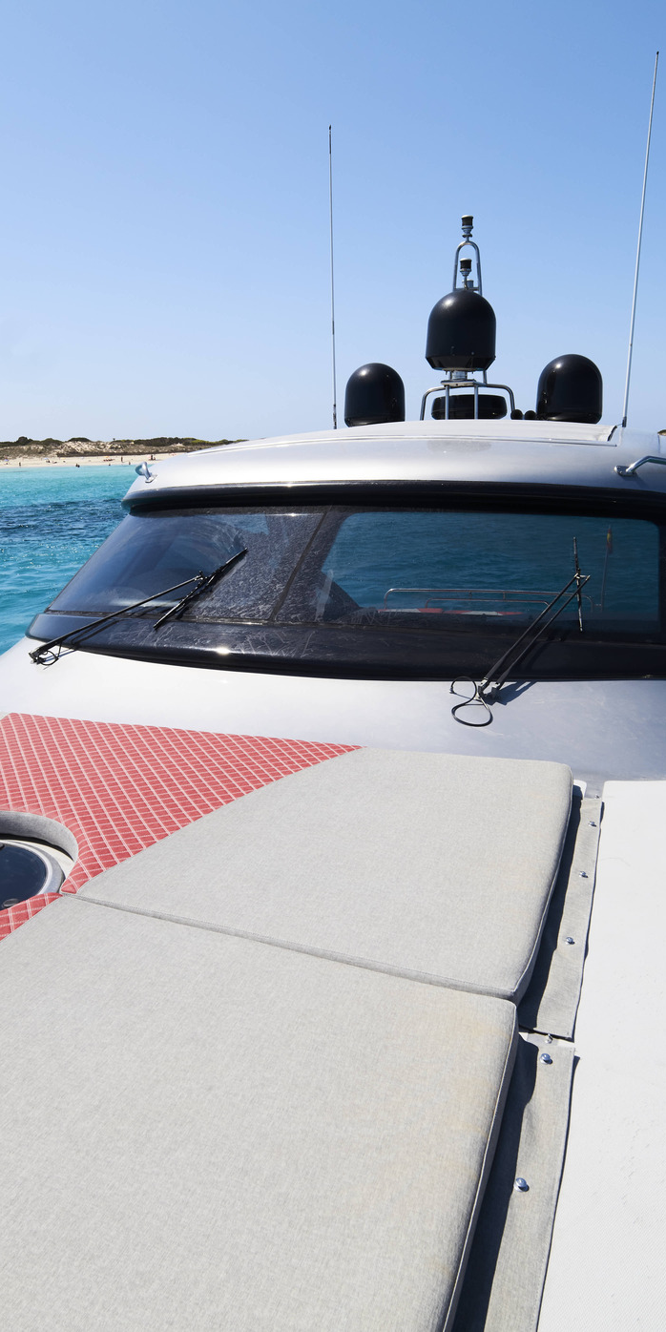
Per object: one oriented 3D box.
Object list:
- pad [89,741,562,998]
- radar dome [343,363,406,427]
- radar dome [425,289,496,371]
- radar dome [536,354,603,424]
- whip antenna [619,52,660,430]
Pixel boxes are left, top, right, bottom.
[{"bbox_3d":[0.089,0.450,2.307,0.930,0.110,1.260,10,17,18],"label":"pad"},{"bbox_3d":[0.351,-2.286,7.501,0.510,0.512,0.510,0,13,0],"label":"radar dome"},{"bbox_3d":[0.975,-2.559,6.776,0.537,0.566,0.537,4,14,19],"label":"radar dome"},{"bbox_3d":[1.870,-2.174,6.976,0.510,0.512,0.510,4,14,19],"label":"radar dome"},{"bbox_3d":[2.312,-3.143,6.662,0.030,2.570,0.030,6,15,19],"label":"whip antenna"}]

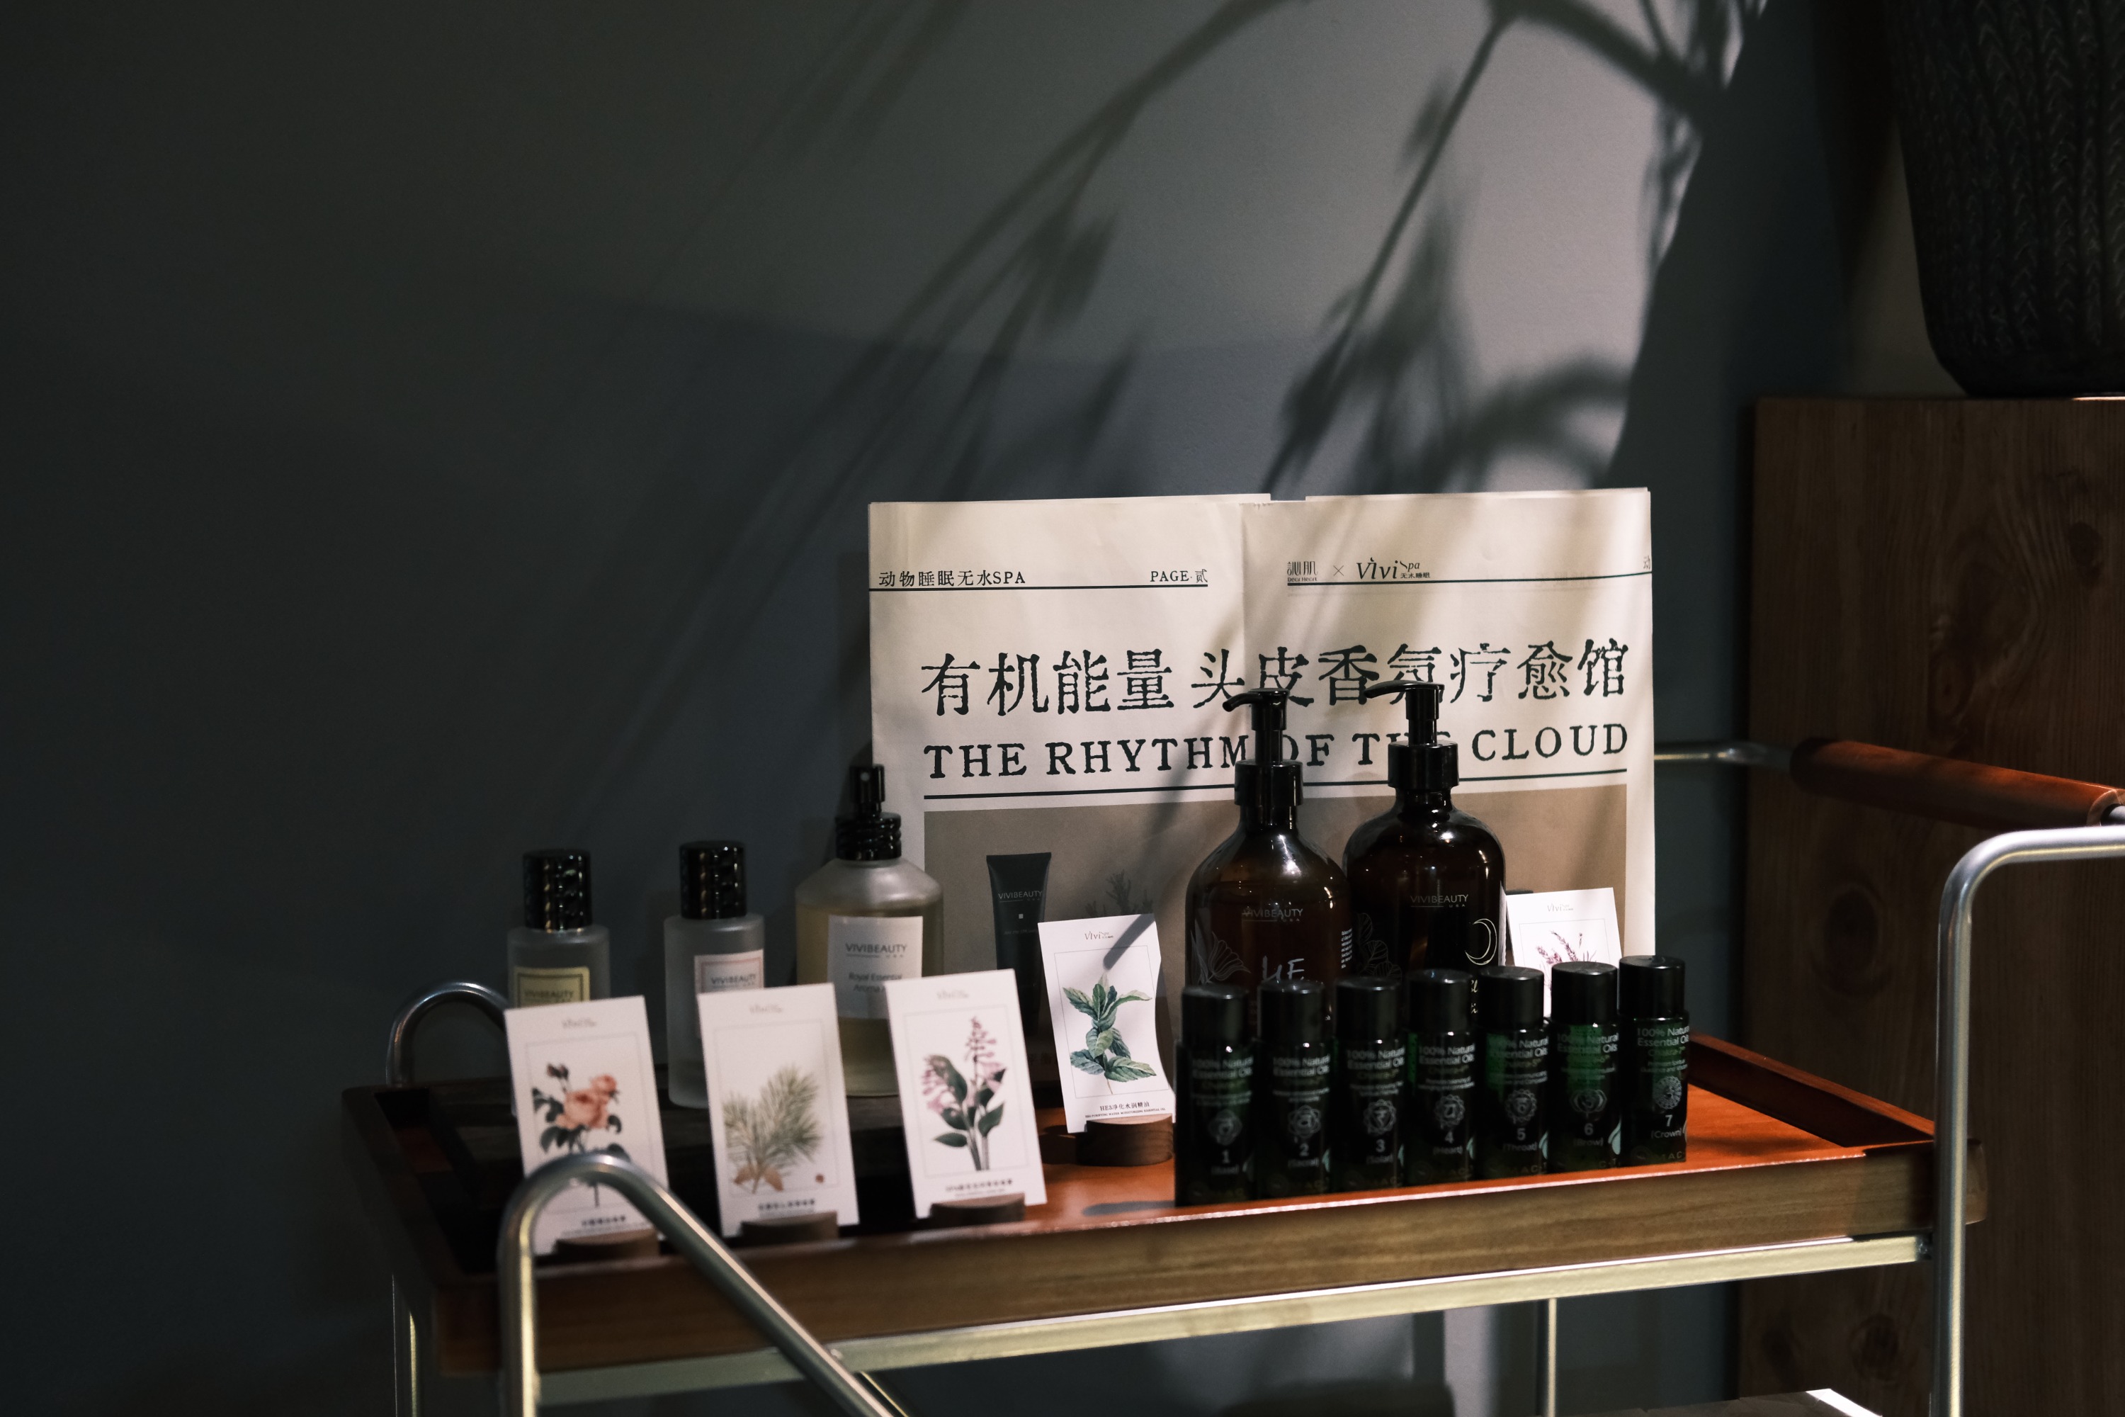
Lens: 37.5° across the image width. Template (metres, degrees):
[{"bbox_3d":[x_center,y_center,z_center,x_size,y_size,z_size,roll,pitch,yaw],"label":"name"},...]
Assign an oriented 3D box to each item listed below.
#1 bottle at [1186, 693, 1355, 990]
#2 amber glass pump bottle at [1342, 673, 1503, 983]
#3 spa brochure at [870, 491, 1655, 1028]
[{"bbox_3d":[0.094,0.086,1.420,0.075,0.190,0.076,0,6,0],"label":"bottle"},{"bbox_3d":[0.168,0.083,1.451,0.076,0.190,0.075,0,6,0],"label":"amber glass pump bottle"},{"bbox_3d":[0.108,0.038,1.571,0.412,0.288,0.012,-2,3,-15],"label":"spa brochure"}]

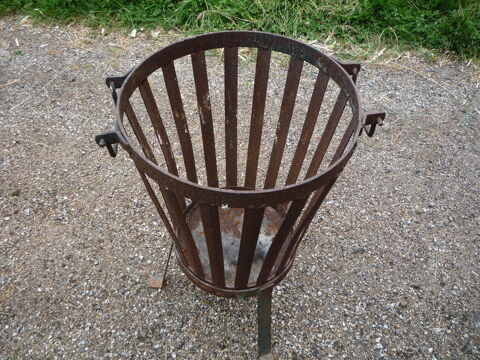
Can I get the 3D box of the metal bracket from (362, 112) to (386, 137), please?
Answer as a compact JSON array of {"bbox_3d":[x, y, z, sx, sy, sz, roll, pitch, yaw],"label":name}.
[{"bbox_3d":[0.263,-0.109,0.817,0.043,0.049,0.023,-4,51,-6],"label":"metal bracket"}]

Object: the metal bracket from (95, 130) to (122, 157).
[{"bbox_3d":[-0.240,-0.067,0.763,0.043,0.049,0.023,-5,51,-6],"label":"metal bracket"}]

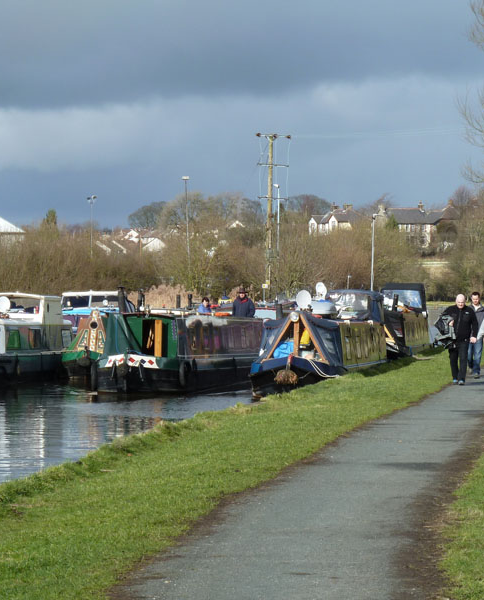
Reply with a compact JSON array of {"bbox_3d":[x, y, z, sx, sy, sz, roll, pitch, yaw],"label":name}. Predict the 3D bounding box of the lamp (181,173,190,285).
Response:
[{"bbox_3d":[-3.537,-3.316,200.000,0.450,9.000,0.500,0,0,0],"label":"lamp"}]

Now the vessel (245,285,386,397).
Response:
[{"bbox_3d":[1.800,0.880,73.200,2.100,2.400,16.000,0,0,7],"label":"vessel"}]

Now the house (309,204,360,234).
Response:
[{"bbox_3d":[22.788,-18.846,780.000,13.000,10.000,10.000,0,0,19],"label":"house"}]

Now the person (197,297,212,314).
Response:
[{"bbox_3d":[-0.880,0.750,75.000,0.480,1.630,0.350,0,0,-19],"label":"person"}]

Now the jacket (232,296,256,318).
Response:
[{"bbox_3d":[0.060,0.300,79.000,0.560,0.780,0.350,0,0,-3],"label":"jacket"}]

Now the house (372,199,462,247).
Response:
[{"bbox_3d":[39.909,-17.169,720.000,19.500,10.800,9.500,0,0,-11],"label":"house"}]

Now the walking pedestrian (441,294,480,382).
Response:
[{"bbox_3d":[4.269,0.773,62.000,0.700,1.780,0.500,0,0,6],"label":"walking pedestrian"}]

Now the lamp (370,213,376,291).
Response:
[{"bbox_3d":[7.533,-1.715,178.000,0.500,6.400,0.250,0,0,0],"label":"lamp"}]

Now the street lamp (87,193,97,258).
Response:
[{"bbox_3d":[-11.400,-3.150,240.000,0.800,9.700,0.400,0,0,0],"label":"street lamp"}]

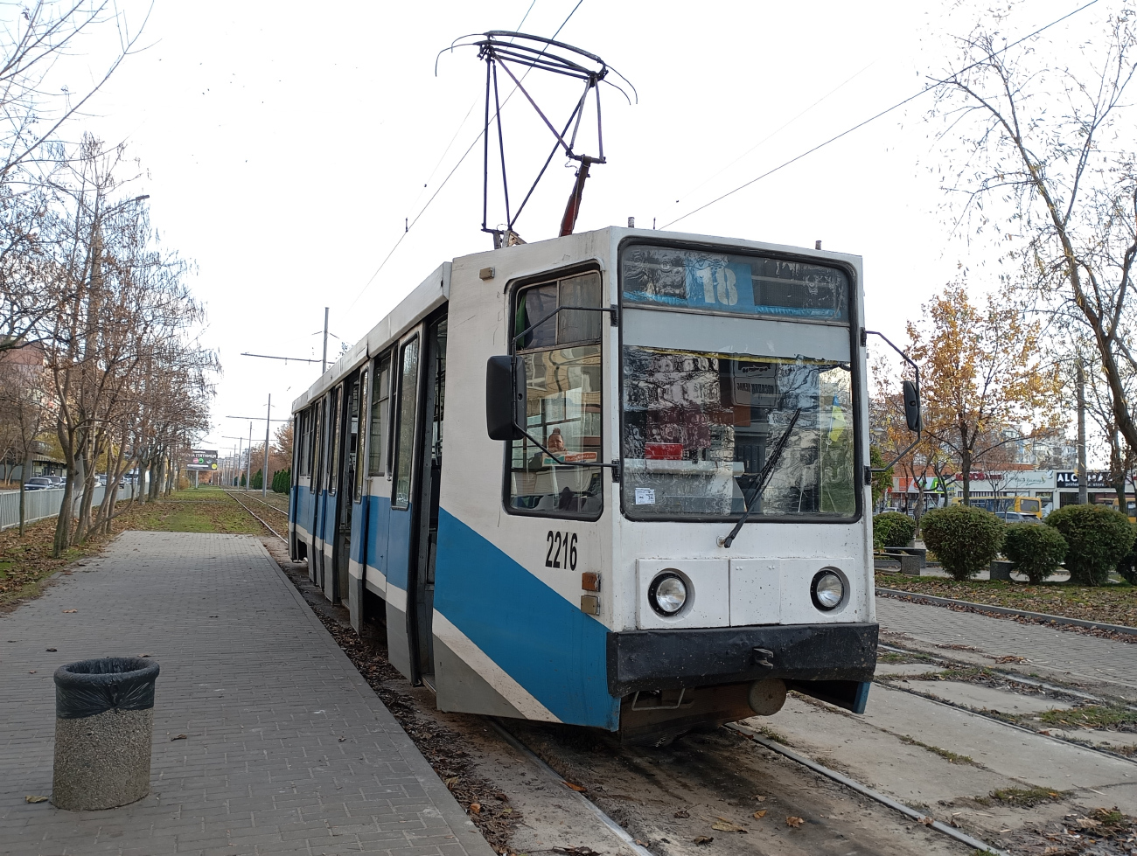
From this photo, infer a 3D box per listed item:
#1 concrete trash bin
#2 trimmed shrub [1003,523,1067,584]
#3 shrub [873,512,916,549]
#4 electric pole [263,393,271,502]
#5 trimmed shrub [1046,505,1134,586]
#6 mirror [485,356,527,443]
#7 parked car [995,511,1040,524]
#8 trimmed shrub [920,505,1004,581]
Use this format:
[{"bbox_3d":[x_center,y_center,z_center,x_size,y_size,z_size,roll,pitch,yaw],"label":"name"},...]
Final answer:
[{"bbox_3d":[-2.183,1.427,4.341,0.443,0.593,0.443,4,-4,-21],"label":"concrete trash bin"},{"bbox_3d":[9.454,2.555,18.650,1.271,1.210,1.271,4,-4,-21],"label":"trimmed shrub"},{"bbox_3d":[9.536,3.141,27.178,1.422,1.231,1.422,4,-4,-21],"label":"shrub"},{"bbox_3d":[-27.980,1.647,85.708,0.300,9.700,0.300,4,-4,-21],"label":"electric pole"},{"bbox_3d":[10.595,2.409,18.734,1.765,1.599,1.765,4,-4,-21],"label":"trimmed shrub"},{"bbox_3d":[-0.320,-0.154,4.747,0.205,0.435,0.090,2,-4,1],"label":"mirror"},{"bbox_3d":[29.492,6.381,62.000,1.760,1.480,4.400,3,-4,-17],"label":"parked car"},{"bbox_3d":[8.051,2.377,18.850,1.671,1.486,1.671,4,-4,-21],"label":"trimmed shrub"}]

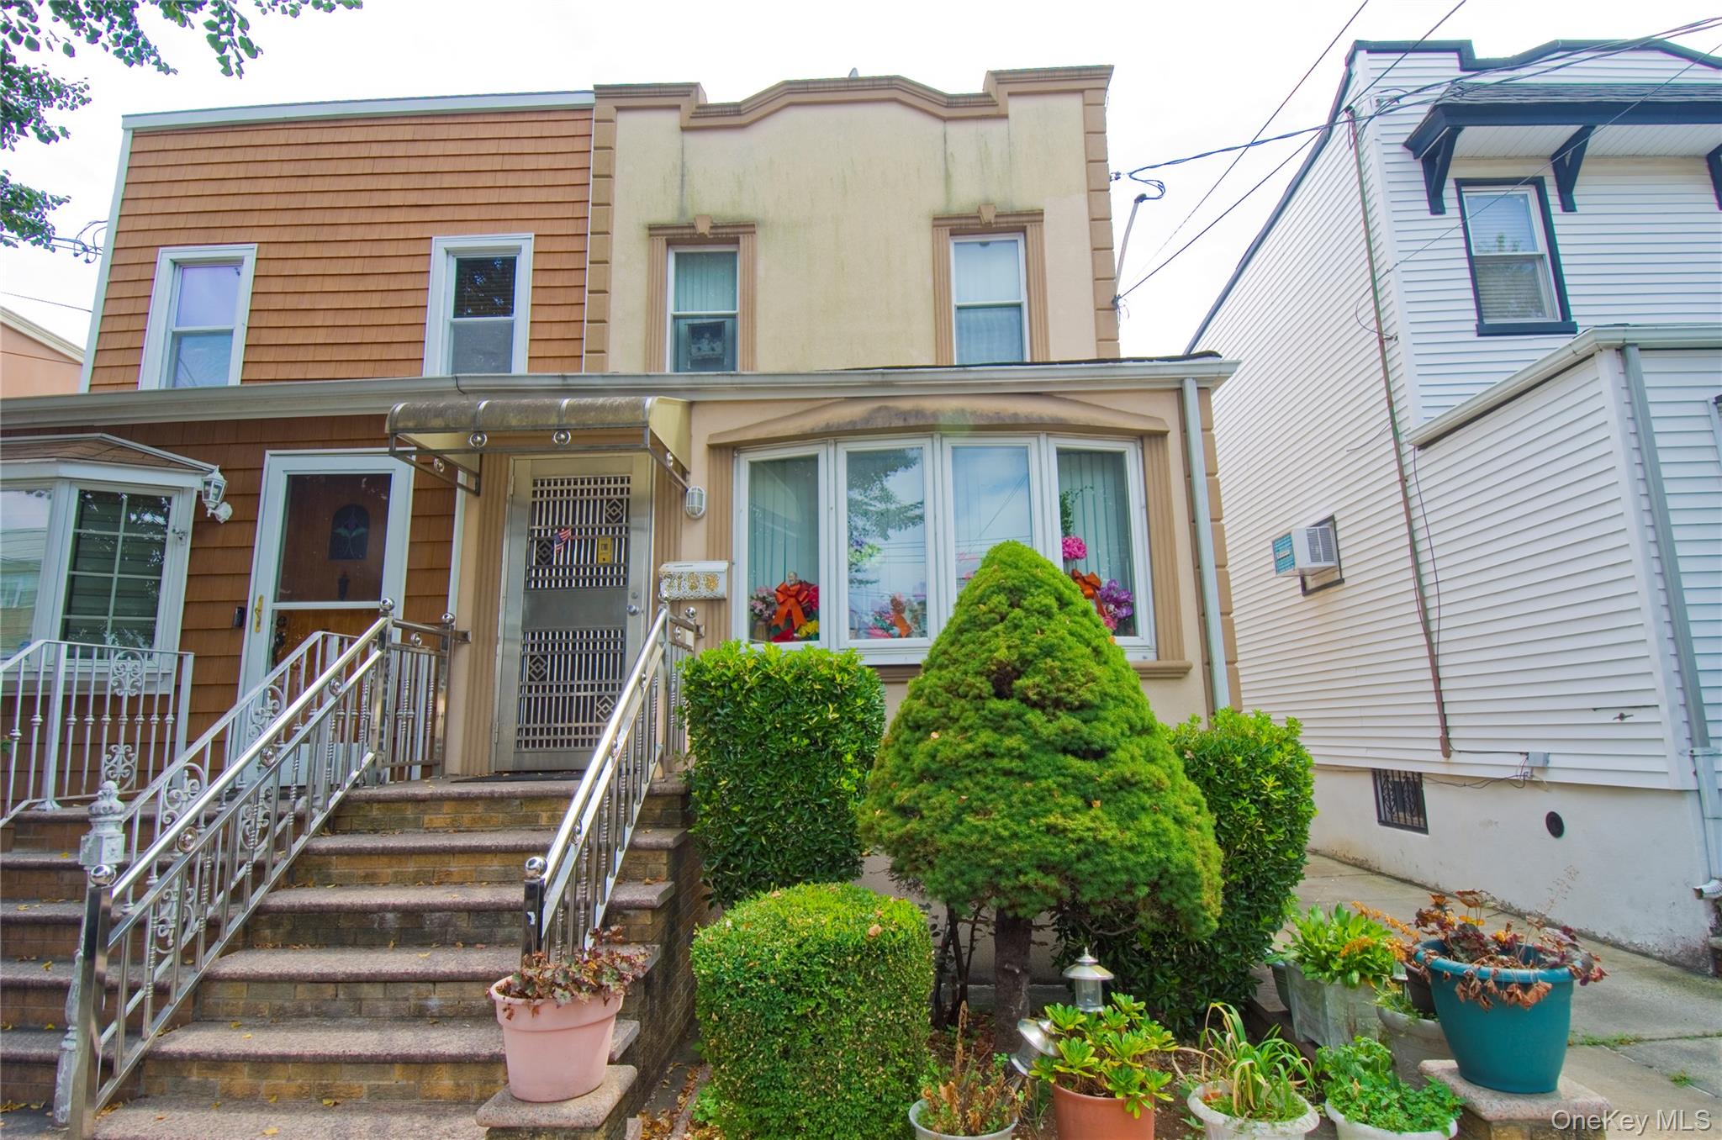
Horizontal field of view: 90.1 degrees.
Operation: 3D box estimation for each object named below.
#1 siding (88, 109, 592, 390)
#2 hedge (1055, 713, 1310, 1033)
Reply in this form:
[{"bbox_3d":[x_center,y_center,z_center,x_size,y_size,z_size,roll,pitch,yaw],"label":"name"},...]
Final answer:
[{"bbox_3d":[-5.031,-3.088,8.419,4.785,2.980,0.130,-1,-11,2],"label":"siding"},{"bbox_3d":[1.687,1.517,4.487,1.280,1.480,0.880,-1,-11,2],"label":"hedge"}]

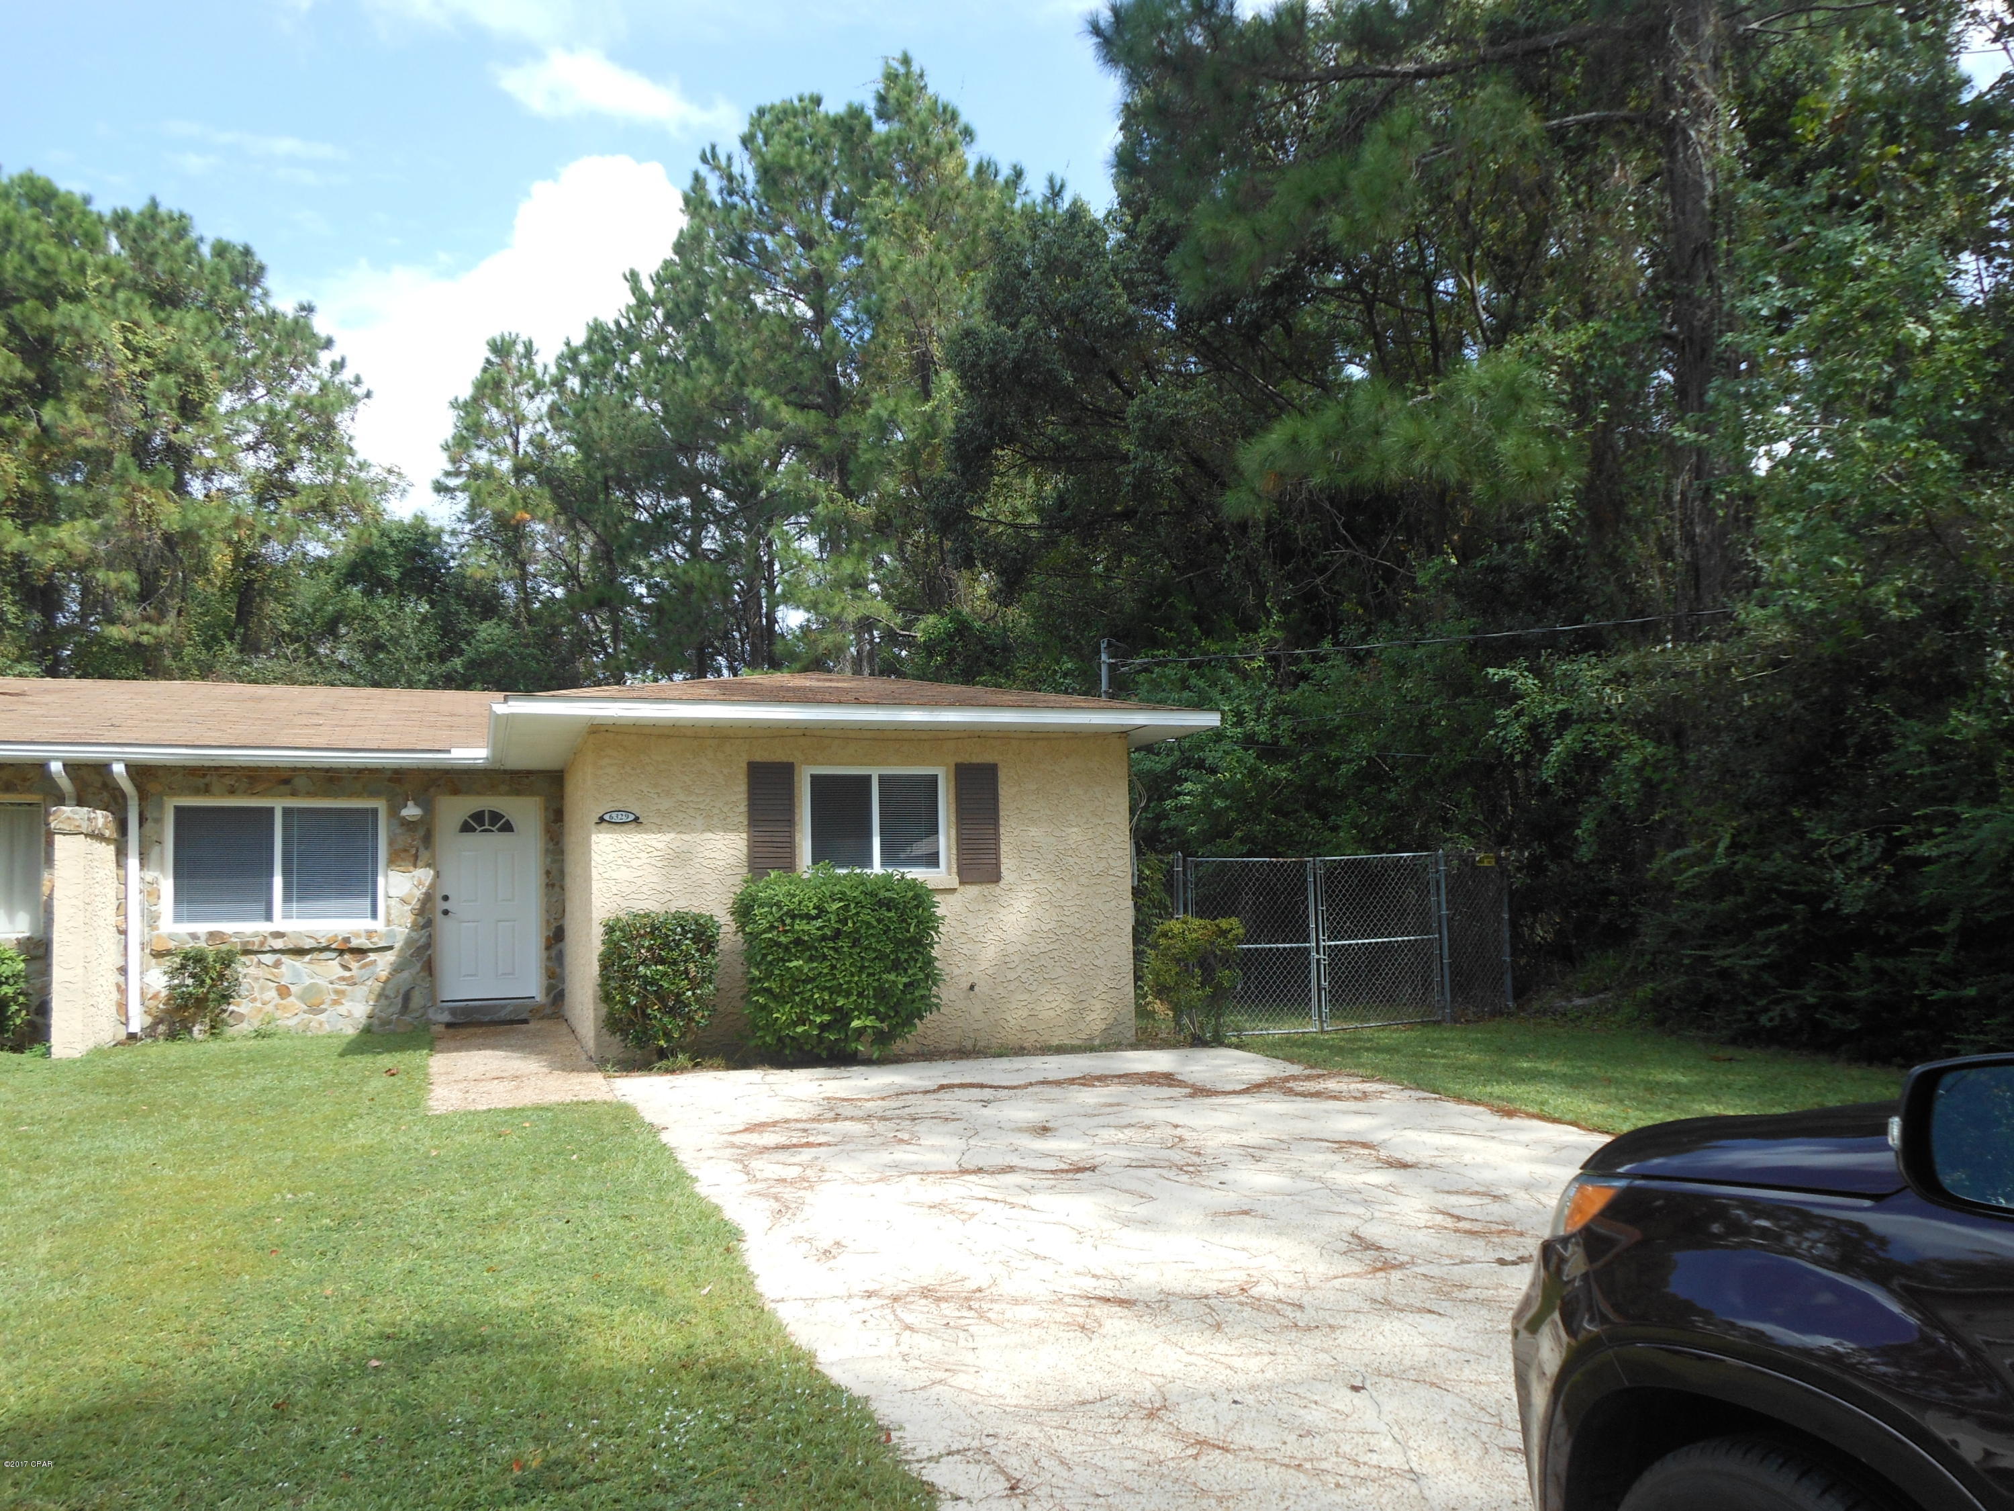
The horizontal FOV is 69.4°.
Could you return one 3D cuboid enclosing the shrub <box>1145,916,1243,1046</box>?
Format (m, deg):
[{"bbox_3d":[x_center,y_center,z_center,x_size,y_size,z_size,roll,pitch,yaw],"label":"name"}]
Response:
[{"bbox_3d":[1.572,1.895,12.200,0.820,1.070,0.780,-1,-5,0],"label":"shrub"}]

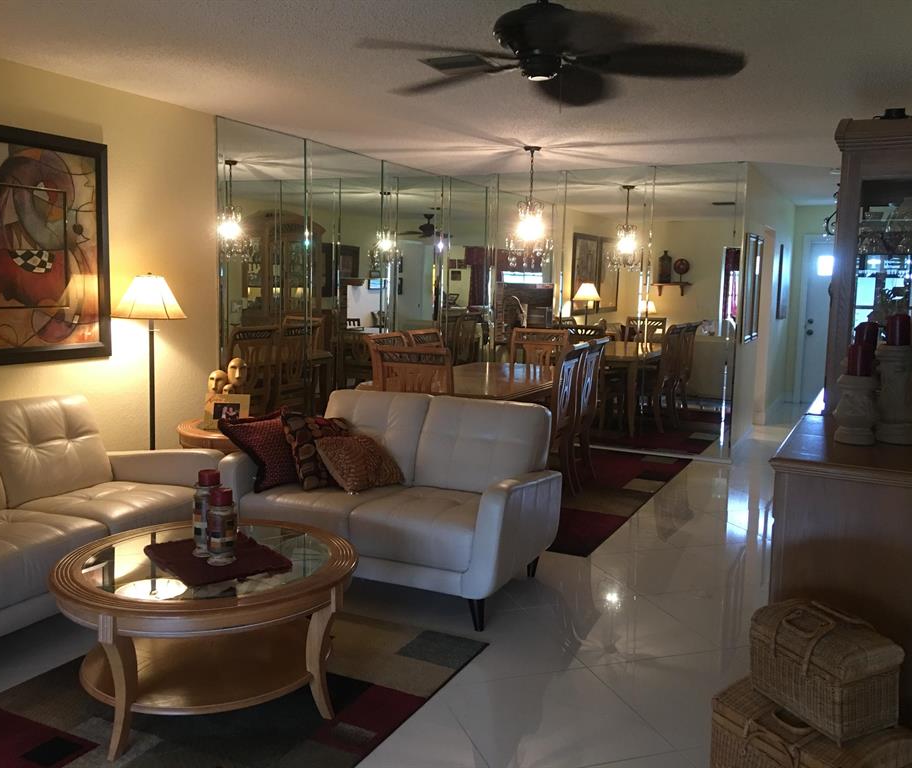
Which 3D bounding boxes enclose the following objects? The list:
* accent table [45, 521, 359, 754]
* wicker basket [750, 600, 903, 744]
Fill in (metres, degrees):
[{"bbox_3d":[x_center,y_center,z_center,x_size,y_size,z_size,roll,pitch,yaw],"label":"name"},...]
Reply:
[{"bbox_3d":[-0.845,0.831,2.968,1.000,0.490,1.000,1,6,0],"label":"accent table"},{"bbox_3d":[0.982,0.744,2.279,0.216,0.240,0.320,-2,7,-24],"label":"wicker basket"}]

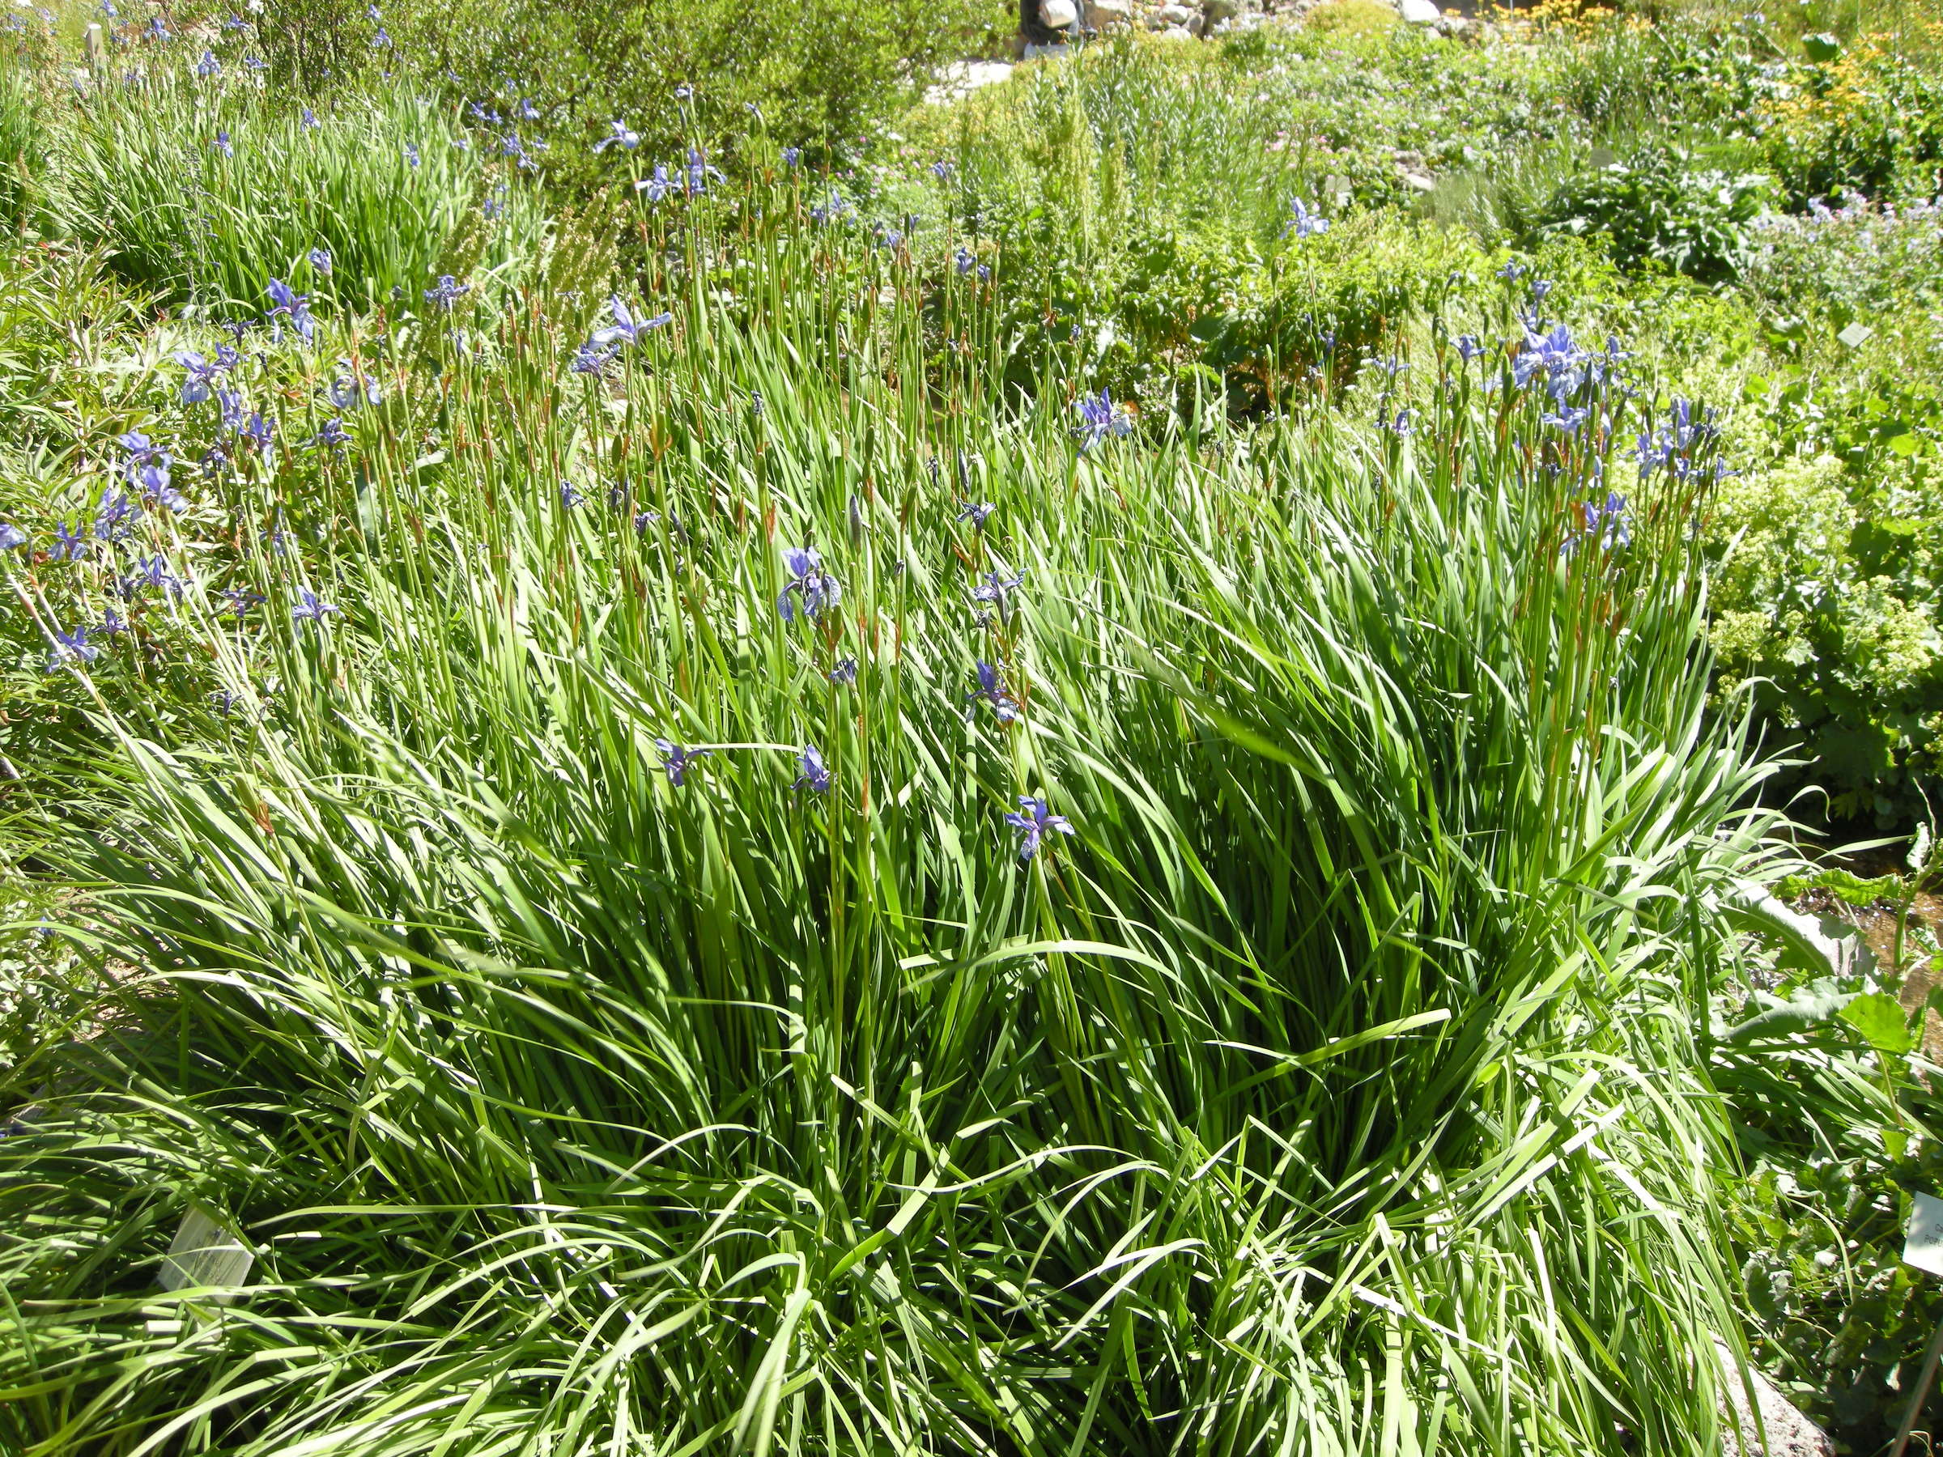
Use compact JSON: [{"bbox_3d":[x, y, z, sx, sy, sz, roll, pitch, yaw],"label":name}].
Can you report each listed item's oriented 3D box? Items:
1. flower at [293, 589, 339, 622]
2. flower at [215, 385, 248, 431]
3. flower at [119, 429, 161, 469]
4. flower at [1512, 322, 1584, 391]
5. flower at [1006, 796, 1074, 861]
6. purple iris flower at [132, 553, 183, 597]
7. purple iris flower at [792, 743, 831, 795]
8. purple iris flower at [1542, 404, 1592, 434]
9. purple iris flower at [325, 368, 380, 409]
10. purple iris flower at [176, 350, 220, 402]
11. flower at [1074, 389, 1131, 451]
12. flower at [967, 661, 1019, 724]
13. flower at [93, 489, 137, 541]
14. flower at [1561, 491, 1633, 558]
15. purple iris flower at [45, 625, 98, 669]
[{"bbox_3d":[-0.783,-0.147,2.350,0.056,0.042,0.054,-14,26,-17],"label":"flower"},{"bbox_3d":[-0.924,-0.399,2.450,0.043,0.055,0.048,-15,26,-18],"label":"flower"},{"bbox_3d":[-1.079,-0.363,2.550,0.058,0.053,0.056,-25,25,-18],"label":"flower"},{"bbox_3d":[0.734,-0.473,2.500,0.088,0.080,0.075,7,26,15],"label":"flower"},{"bbox_3d":[0.070,0.102,2.000,0.068,0.054,0.066,1,25,2],"label":"flower"},{"bbox_3d":[-1.016,-0.192,2.450,0.065,0.053,0.060,-14,27,-21],"label":"purple iris flower"},{"bbox_3d":[-0.170,0.043,2.080,0.043,0.050,0.048,-2,25,-5],"label":"purple iris flower"},{"bbox_3d":[0.714,-0.370,2.350,0.058,0.036,0.056,8,26,16],"label":"purple iris flower"},{"bbox_3d":[-0.771,-0.424,2.450,0.068,0.046,0.062,-13,26,-15],"label":"purple iris flower"},{"bbox_3d":[-1.023,-0.466,2.600,0.062,0.066,0.060,-24,25,-16],"label":"purple iris flower"},{"bbox_3d":[0.160,-0.376,2.400,0.070,0.073,0.065,2,25,4],"label":"flower"},{"bbox_3d":[0.024,-0.038,2.050,0.056,0.062,0.055,-11,25,1],"label":"flower"},{"bbox_3d":[-1.002,-0.250,2.300,0.052,0.053,0.052,-22,26,-20],"label":"flower"},{"bbox_3d":[0.716,-0.234,2.250,0.080,0.066,0.072,8,26,17],"label":"flower"},{"bbox_3d":[-1.052,-0.095,2.300,0.062,0.054,0.058,-27,26,-21],"label":"purple iris flower"}]

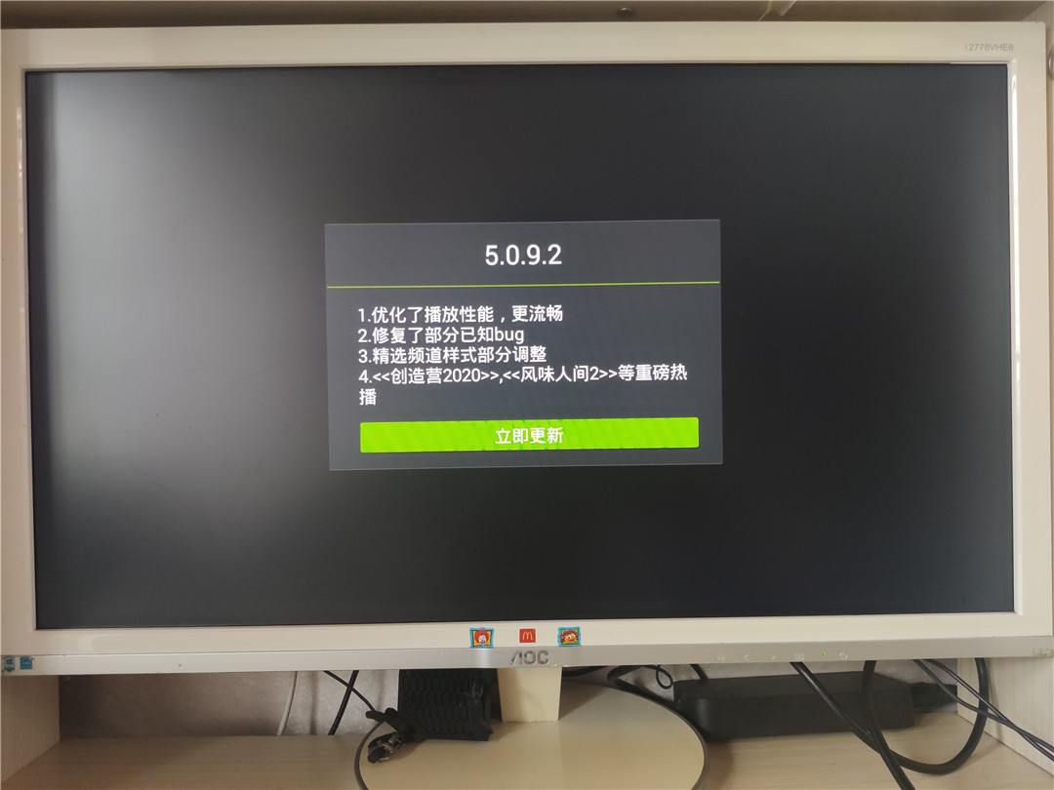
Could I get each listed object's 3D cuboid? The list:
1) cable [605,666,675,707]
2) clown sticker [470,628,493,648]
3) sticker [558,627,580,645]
[{"bbox_3d":[0.085,0.216,0.587,0.053,0.033,0.035,-1,-2,-1],"label":"cable"},{"bbox_3d":[-0.027,0.148,0.481,0.014,0.012,0.001,-1,0,-1],"label":"clown sticker"},{"bbox_3d":[0.026,0.147,0.482,0.014,0.012,0.001,-1,0,-1],"label":"sticker"}]

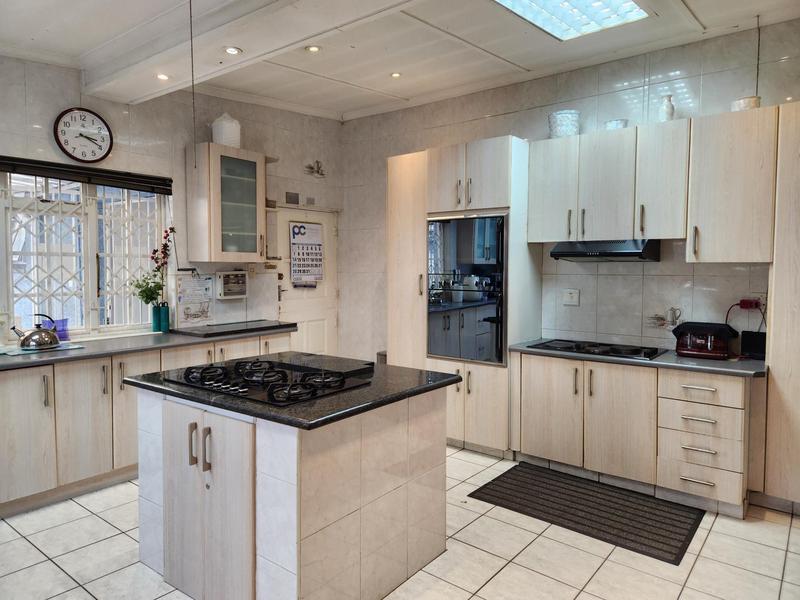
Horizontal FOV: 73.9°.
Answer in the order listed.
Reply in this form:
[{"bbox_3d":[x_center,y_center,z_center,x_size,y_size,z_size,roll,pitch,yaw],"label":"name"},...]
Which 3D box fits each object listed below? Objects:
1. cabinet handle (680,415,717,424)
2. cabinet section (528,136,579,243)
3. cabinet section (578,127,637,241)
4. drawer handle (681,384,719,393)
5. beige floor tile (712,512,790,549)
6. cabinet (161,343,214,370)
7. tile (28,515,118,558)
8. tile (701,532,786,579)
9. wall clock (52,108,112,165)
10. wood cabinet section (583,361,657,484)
[{"bbox_3d":[1.729,0.697,3.085,0.183,0.014,0.040,2,3,39],"label":"cabinet handle"},{"bbox_3d":[1.210,-0.811,4.019,0.375,0.752,0.262,2,3,39],"label":"cabinet section"},{"bbox_3d":[1.555,-0.804,3.889,0.389,0.763,0.320,3,3,38],"label":"cabinet section"},{"bbox_3d":[1.794,0.528,3.186,0.187,0.014,0.032,3,3,38],"label":"drawer handle"},{"bbox_3d":[1.954,1.277,2.961,0.346,0.010,0.343,3,4,39],"label":"beige floor tile"},{"bbox_3d":[-1.719,0.707,3.978,0.502,0.734,0.409,2,3,39],"label":"cabinet"},{"bbox_3d":[-1.710,1.238,2.792,0.347,0.012,0.332,2,3,39],"label":"tile"},{"bbox_3d":[1.755,1.301,2.714,0.345,0.010,0.345,3,3,38],"label":"tile"},{"bbox_3d":[-2.184,-1.135,3.674,0.038,0.366,0.366,2,3,39],"label":"wall clock"},{"bbox_3d":[1.609,0.783,3.716,0.460,0.740,0.550,3,3,38],"label":"wood cabinet section"}]

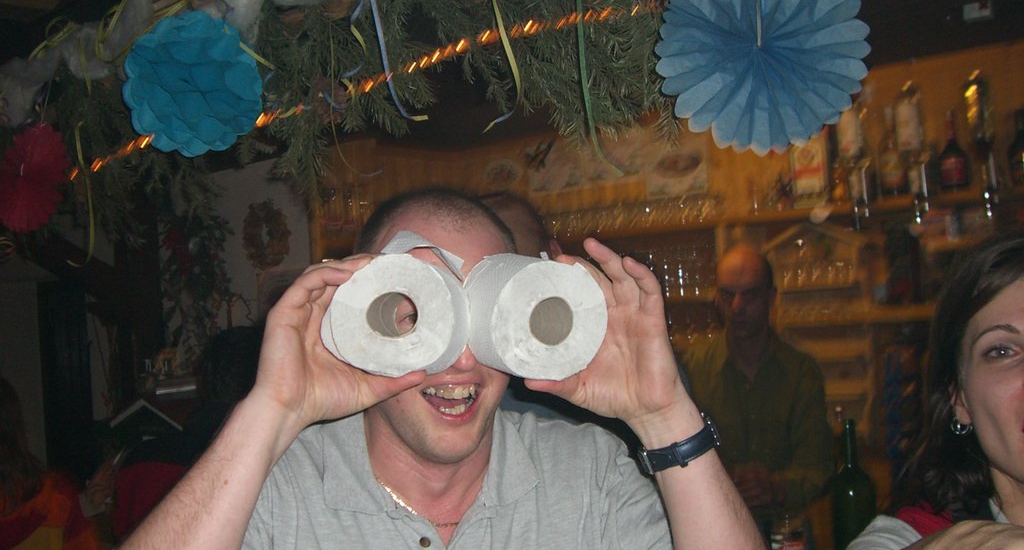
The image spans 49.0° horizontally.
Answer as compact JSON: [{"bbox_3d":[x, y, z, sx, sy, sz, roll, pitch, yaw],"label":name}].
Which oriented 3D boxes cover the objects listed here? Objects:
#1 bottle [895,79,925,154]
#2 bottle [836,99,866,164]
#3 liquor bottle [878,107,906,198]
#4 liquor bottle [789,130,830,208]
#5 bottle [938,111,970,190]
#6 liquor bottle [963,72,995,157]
[{"bbox_3d":[1.201,-0.461,3.400,0.078,0.240,0.078,-5,-4,30],"label":"bottle"},{"bbox_3d":[1.057,-0.441,3.500,0.080,0.240,0.080,-5,-4,30],"label":"bottle"},{"bbox_3d":[1.203,-0.393,3.550,0.083,0.280,0.083,-5,-4,30],"label":"liquor bottle"},{"bbox_3d":[0.948,-0.360,3.600,0.107,0.280,0.085,-5,-3,25],"label":"liquor bottle"},{"bbox_3d":[1.355,-0.384,3.450,0.090,0.250,0.090,-5,-4,30],"label":"bottle"},{"bbox_3d":[1.369,-0.471,3.300,0.082,0.265,0.082,-5,-4,30],"label":"liquor bottle"}]

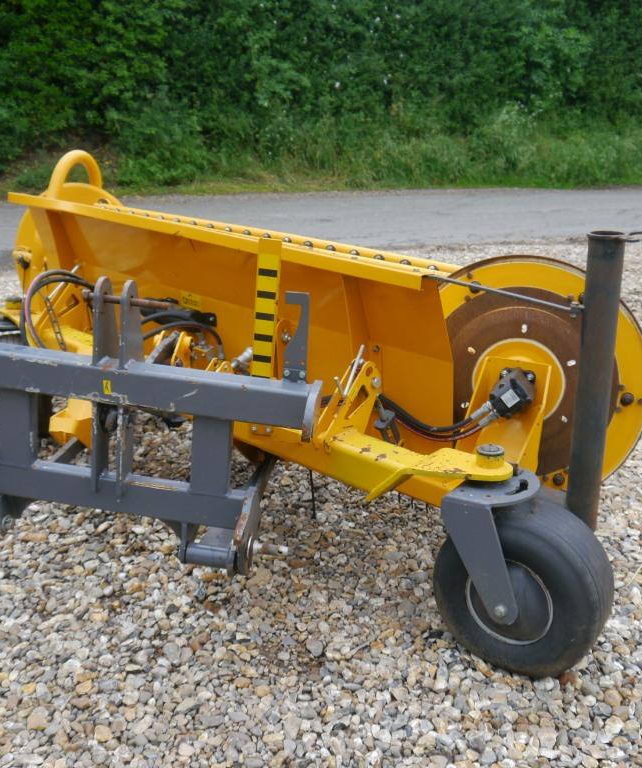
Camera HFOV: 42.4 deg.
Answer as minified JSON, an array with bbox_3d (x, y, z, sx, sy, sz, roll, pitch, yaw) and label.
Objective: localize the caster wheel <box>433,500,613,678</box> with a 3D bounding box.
[{"bbox_3d":[0.545,0.543,2.237,0.455,0.455,0.235,12,22,32],"label":"caster wheel"}]

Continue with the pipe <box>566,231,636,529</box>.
[{"bbox_3d":[0.760,0.085,2.329,0.093,1.004,0.090,-1,18,0],"label":"pipe"}]

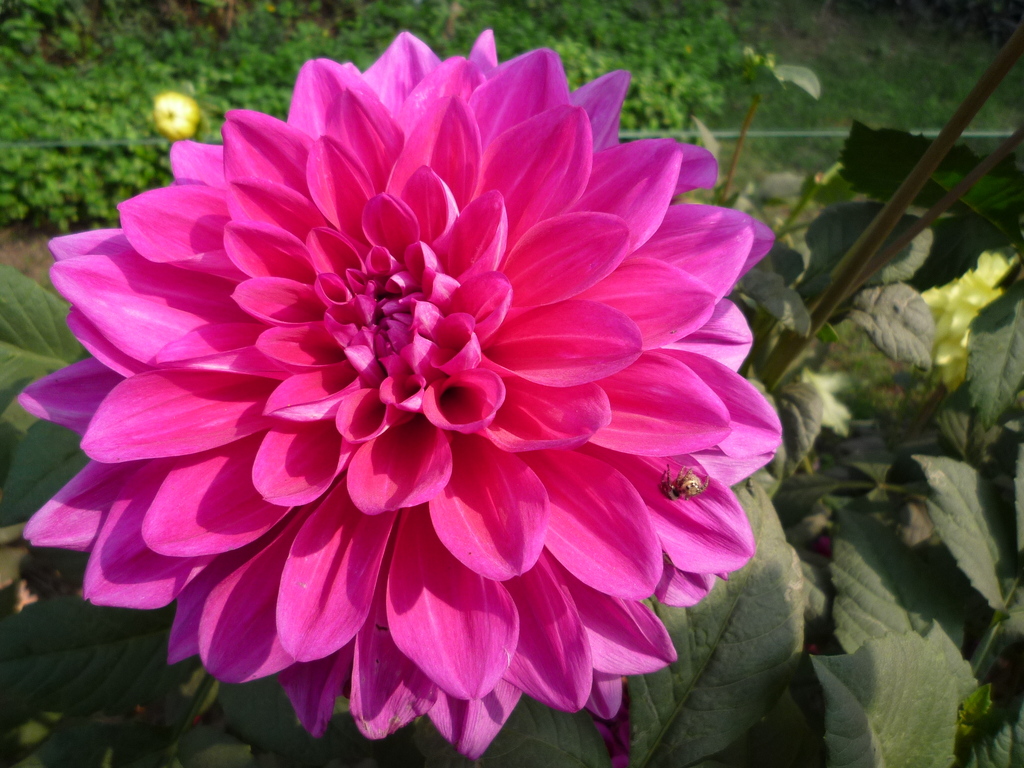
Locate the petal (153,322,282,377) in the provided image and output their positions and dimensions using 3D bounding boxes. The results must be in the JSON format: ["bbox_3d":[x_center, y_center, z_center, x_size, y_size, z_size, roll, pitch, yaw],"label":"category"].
[{"bbox_3d":[-0.083,-0.009,0.215,0.043,0.014,0.014,-1,63,5],"label":"petal"}]

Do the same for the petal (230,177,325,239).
[{"bbox_3d":[-0.066,-0.049,0.212,0.035,0.017,0.014,30,6,3],"label":"petal"}]

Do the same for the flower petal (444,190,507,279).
[{"bbox_3d":[-0.009,-0.040,0.204,0.015,0.027,0.014,29,11,19],"label":"flower petal"}]

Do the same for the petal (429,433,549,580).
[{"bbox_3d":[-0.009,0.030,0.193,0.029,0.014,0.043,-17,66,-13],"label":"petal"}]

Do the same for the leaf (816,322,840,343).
[{"bbox_3d":[0.164,-0.027,0.385,0.014,0.004,0.010,32,64,0],"label":"leaf"}]

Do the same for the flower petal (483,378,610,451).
[{"bbox_3d":[0.008,0.006,0.205,0.038,0.015,0.019,7,72,6],"label":"flower petal"}]

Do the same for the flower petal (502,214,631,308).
[{"bbox_3d":[0.016,-0.037,0.242,0.051,0.027,0.012,-28,-19,24],"label":"flower petal"}]

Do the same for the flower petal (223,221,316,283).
[{"bbox_3d":[-0.069,-0.038,0.213,0.029,0.017,0.011,25,-7,-12],"label":"flower petal"}]

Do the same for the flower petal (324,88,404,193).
[{"bbox_3d":[-0.045,-0.073,0.224,0.021,0.034,0.011,-30,7,-11],"label":"flower petal"}]

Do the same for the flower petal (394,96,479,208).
[{"bbox_3d":[-0.028,-0.081,0.266,0.027,0.045,0.012,27,26,10],"label":"flower petal"}]

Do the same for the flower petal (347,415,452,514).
[{"bbox_3d":[-0.029,0.020,0.193,0.025,0.014,0.031,-3,50,-4],"label":"flower petal"}]

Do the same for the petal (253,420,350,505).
[{"bbox_3d":[-0.059,0.023,0.215,0.022,0.012,0.036,35,48,12],"label":"petal"}]

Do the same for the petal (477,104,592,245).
[{"bbox_3d":[0.006,-0.060,0.218,0.030,0.056,0.015,33,-10,5],"label":"petal"}]

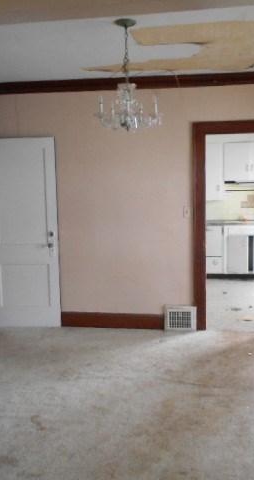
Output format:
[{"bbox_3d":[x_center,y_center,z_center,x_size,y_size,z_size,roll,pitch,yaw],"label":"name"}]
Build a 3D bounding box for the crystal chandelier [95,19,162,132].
[{"bbox_3d":[0.002,-1.053,3.108,0.430,0.680,0.430,1,7,11],"label":"crystal chandelier"}]

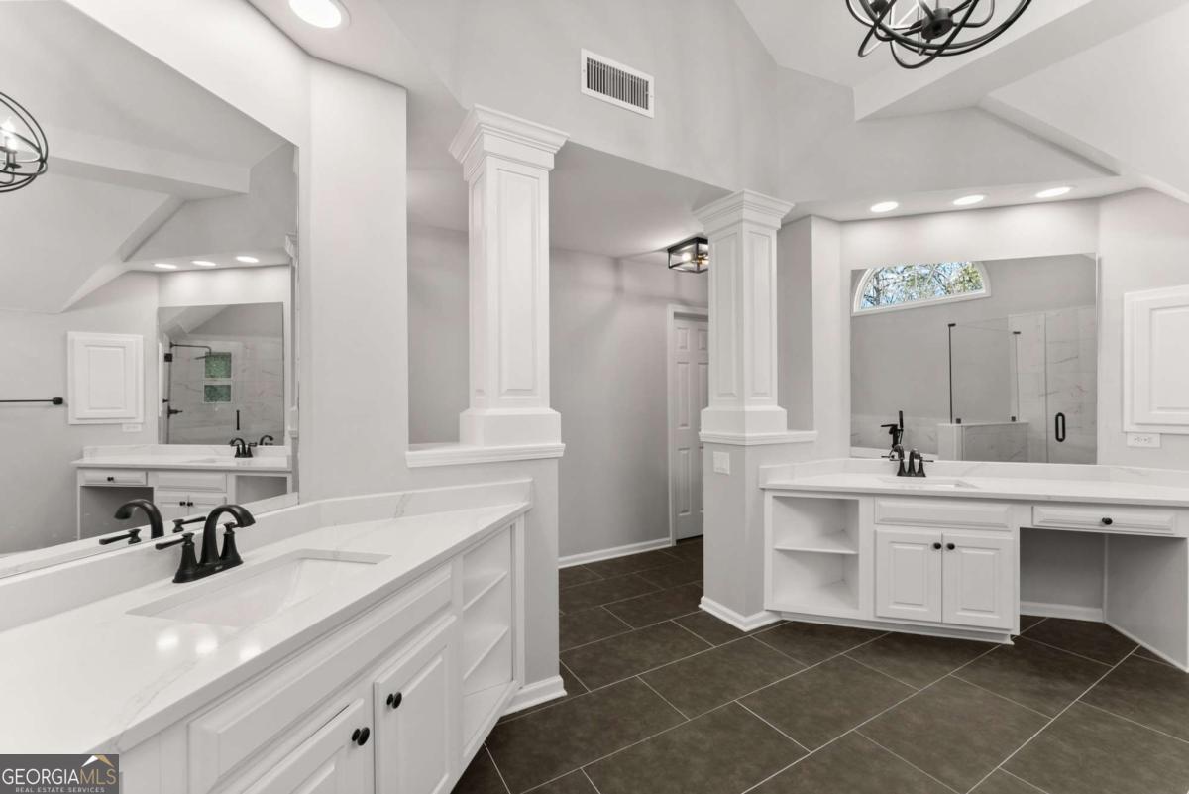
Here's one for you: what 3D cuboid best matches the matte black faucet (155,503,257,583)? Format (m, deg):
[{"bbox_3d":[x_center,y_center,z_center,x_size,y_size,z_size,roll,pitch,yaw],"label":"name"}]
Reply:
[{"bbox_3d":[-0.942,0.367,1.194,0.183,0.181,0.223,0,0,15],"label":"matte black faucet"}]

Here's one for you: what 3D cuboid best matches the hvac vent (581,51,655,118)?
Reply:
[{"bbox_3d":[0.124,-1.500,2.218,0.419,0.205,0.020,0,0,-30],"label":"hvac vent"}]

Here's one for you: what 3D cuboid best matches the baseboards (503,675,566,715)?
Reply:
[{"bbox_3d":[-0.257,1.289,2.003,0.301,0.100,0.030,0,0,-30],"label":"baseboards"}]

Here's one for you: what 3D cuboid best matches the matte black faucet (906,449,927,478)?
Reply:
[{"bbox_3d":[1.993,0.419,2.828,0.122,0.171,0.162,0,0,15],"label":"matte black faucet"}]

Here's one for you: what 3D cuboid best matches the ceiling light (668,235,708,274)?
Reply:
[{"bbox_3d":[0.805,-1.089,3.588,0.315,0.151,0.315,0,0,-30],"label":"ceiling light"}]

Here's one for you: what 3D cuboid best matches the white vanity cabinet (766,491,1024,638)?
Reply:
[{"bbox_3d":[1.674,0.937,2.809,1.246,0.782,0.523,0,0,15],"label":"white vanity cabinet"}]

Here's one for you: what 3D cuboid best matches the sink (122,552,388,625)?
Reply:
[{"bbox_3d":[-0.788,0.533,1.151,0.320,0.152,0.442,0,0,15],"label":"sink"}]

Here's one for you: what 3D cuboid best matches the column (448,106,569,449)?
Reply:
[{"bbox_3d":[-0.391,-0.469,2.115,0.423,1.378,0.391,0,0,-30],"label":"column"}]

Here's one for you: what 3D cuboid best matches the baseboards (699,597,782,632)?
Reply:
[{"bbox_3d":[0.906,1.283,2.852,0.328,0.094,0.348,0,0,-30],"label":"baseboards"}]

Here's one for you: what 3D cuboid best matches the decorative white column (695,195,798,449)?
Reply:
[{"bbox_3d":[0.933,-0.452,2.894,0.421,1.431,0.401,0,0,-30],"label":"decorative white column"}]

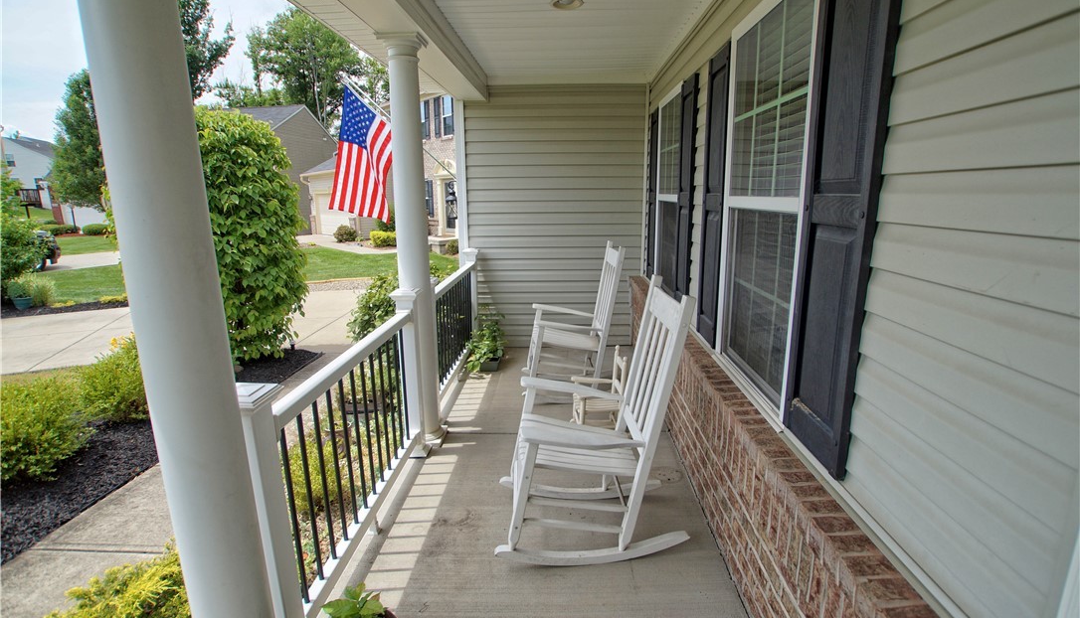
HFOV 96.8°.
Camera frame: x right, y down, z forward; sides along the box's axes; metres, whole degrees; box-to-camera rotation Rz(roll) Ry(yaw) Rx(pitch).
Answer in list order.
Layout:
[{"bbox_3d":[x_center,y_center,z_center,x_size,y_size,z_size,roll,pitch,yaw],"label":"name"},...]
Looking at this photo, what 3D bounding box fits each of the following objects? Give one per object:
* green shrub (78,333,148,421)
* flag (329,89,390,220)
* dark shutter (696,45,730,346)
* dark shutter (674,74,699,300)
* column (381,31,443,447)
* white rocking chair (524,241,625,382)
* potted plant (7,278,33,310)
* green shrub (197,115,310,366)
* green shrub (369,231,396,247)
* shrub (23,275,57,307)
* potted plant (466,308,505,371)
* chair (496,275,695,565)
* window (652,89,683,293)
[{"bbox_3d":[-3.825,0.590,4.443,0.760,0.720,0.760,-13,18,-40],"label":"green shrub"},{"bbox_3d":[-1.903,-1.666,5.200,0.800,1.450,0.250,-1,13,3],"label":"flag"},{"bbox_3d":[0.904,-0.549,2.495,0.032,1.455,0.375,0,13,3],"label":"dark shutter"},{"bbox_3d":[0.936,-0.686,3.068,0.032,1.455,0.375,0,13,3],"label":"dark shutter"},{"bbox_3d":[-0.771,-0.337,2.949,0.245,2.440,0.245,0,13,3],"label":"column"},{"bbox_3d":[0.258,0.093,3.719,0.830,1.150,0.630,-1,13,0],"label":"white rocking chair"},{"bbox_3d":[-10.922,-0.298,10.078,0.380,0.620,0.380,10,18,41],"label":"potted plant"},{"bbox_3d":[-3.697,-0.728,5.439,1.750,2.820,1.750,-10,16,-32],"label":"green shrub"},{"bbox_3d":[-6.037,-2.719,18.600,1.200,0.640,1.000,-1,13,3],"label":"green shrub"},{"bbox_3d":[-9.587,-0.343,9.200,0.580,0.620,0.580,-1,13,3],"label":"shrub"},{"bbox_3d":[-0.507,0.246,4.476,0.360,0.550,0.440,-1,13,3],"label":"potted plant"},{"bbox_3d":[0.205,0.470,2.191,0.840,1.180,0.650,-1,13,0],"label":"chair"},{"bbox_3d":[1.001,-0.845,3.676,0.100,1.500,0.900,-1,13,3],"label":"window"}]

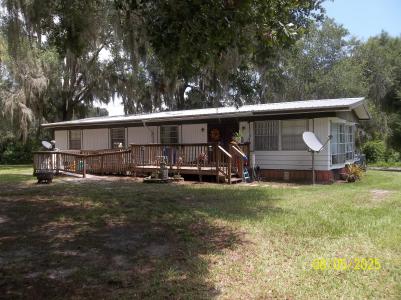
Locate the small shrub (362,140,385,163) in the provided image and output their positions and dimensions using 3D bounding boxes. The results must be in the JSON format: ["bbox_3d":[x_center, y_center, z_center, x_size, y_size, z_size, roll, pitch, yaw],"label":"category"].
[{"bbox_3d":[14.947,0.173,27.000,1.950,1.900,1.700,0,1,27],"label":"small shrub"}]

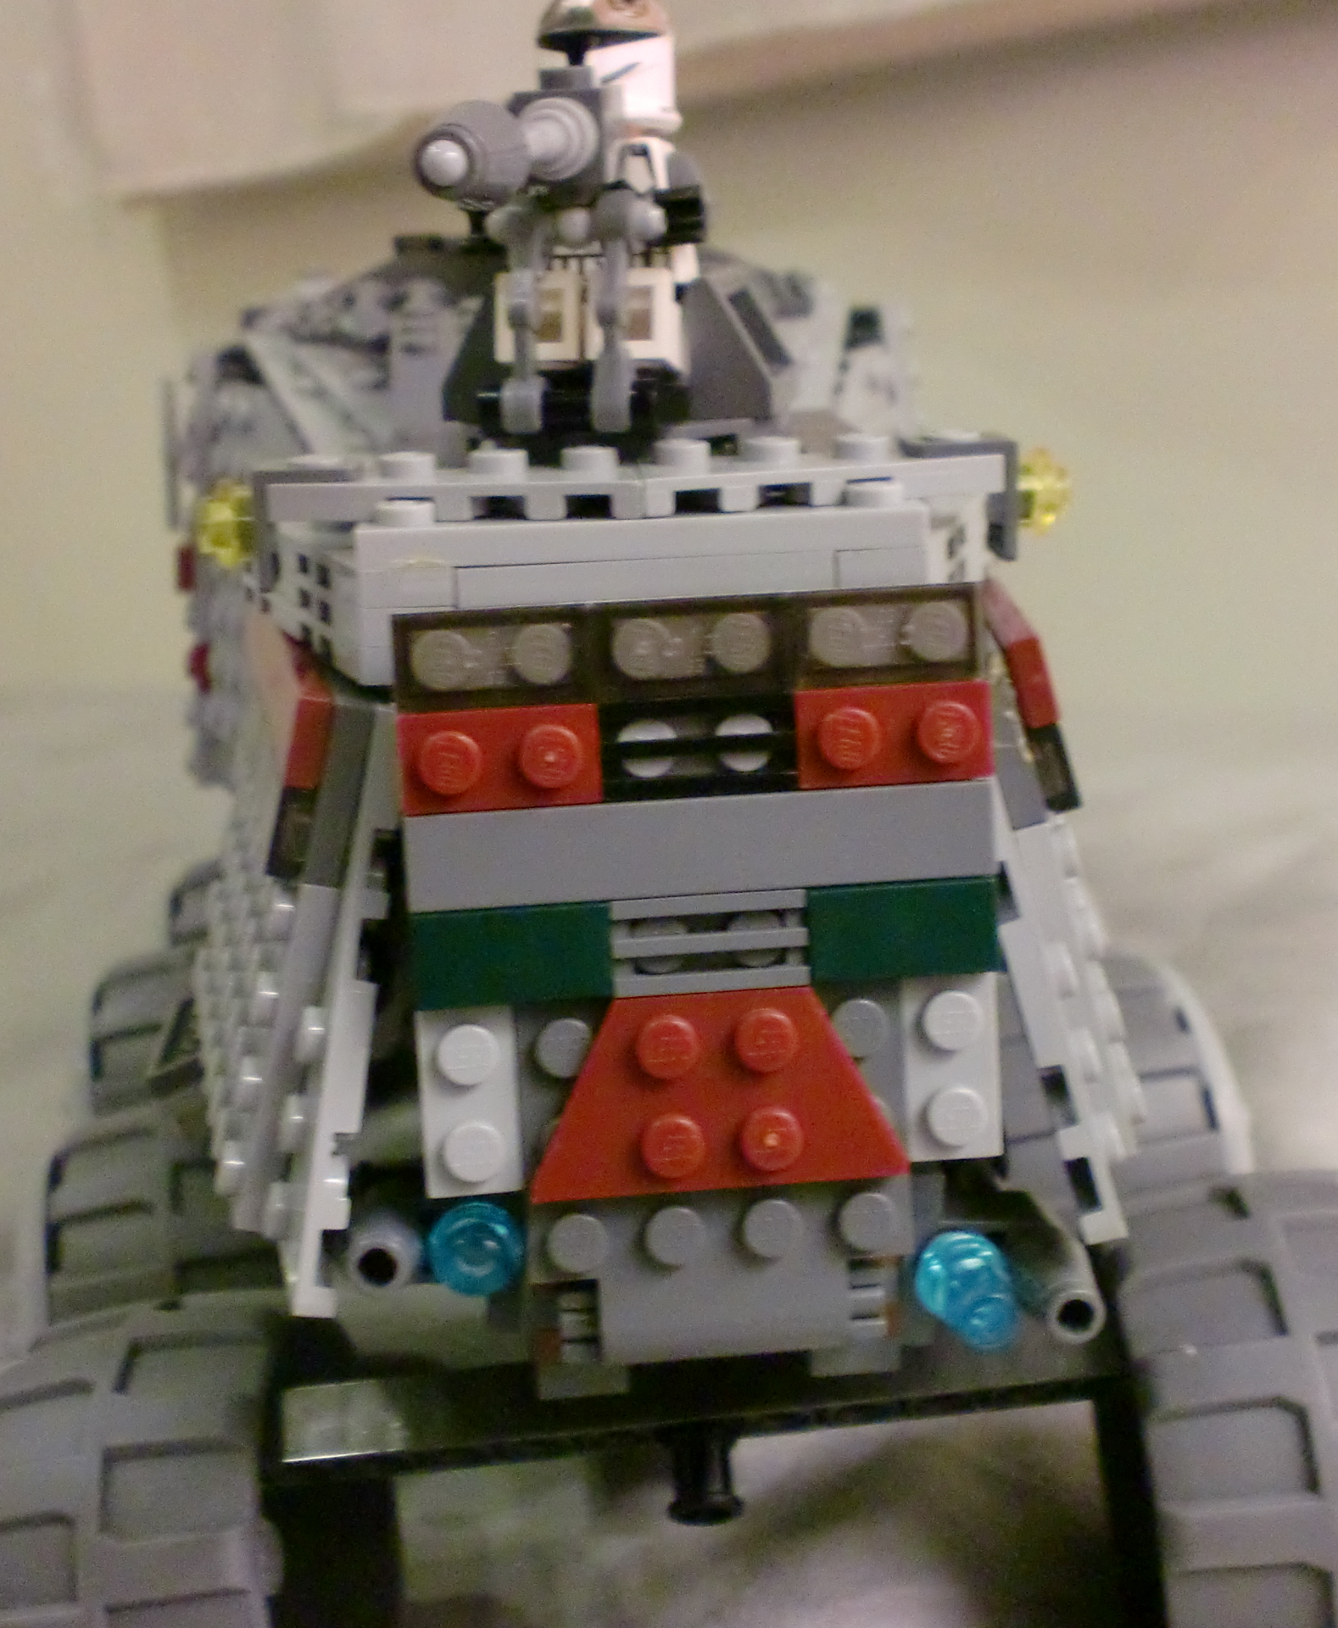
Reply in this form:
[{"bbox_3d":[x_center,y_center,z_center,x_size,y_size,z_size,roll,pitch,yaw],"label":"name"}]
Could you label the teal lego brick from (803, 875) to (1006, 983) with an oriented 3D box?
[{"bbox_3d":[0.019,0.009,0.181,0.016,0.008,0.003,-3,4,-5],"label":"teal lego brick"}]

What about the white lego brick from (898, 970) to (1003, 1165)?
[{"bbox_3d":[0.024,0.021,0.184,0.008,0.016,0.005,-4,7,-4],"label":"white lego brick"}]

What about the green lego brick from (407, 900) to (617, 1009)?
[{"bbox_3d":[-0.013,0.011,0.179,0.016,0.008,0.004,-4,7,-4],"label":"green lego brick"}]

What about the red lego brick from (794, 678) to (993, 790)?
[{"bbox_3d":[0.018,-0.006,0.179,0.016,0.008,0.005,-4,7,-4],"label":"red lego brick"}]

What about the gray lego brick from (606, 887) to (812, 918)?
[{"bbox_3d":[0.003,0.007,0.180,0.016,0.002,0.003,-4,7,-4],"label":"gray lego brick"}]

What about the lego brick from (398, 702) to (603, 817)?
[{"bbox_3d":[-0.013,-0.004,0.177,0.016,0.008,0.005,-4,7,-4],"label":"lego brick"}]

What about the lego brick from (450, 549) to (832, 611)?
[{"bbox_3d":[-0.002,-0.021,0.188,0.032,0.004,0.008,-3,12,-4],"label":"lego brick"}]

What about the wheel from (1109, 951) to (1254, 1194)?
[{"bbox_3d":[0.050,0.047,0.283,0.033,0.053,0.053,-3,12,-4],"label":"wheel"}]

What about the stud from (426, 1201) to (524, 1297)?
[{"bbox_3d":[-0.016,0.036,0.182,0.008,0.008,0.005,-3,-3,-5],"label":"stud"}]

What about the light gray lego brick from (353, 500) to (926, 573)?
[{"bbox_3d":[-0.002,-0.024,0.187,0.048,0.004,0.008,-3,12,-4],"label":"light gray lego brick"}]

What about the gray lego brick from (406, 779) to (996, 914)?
[{"bbox_3d":[0.003,0.003,0.179,0.048,0.008,0.003,-3,4,-5],"label":"gray lego brick"}]

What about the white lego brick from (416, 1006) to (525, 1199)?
[{"bbox_3d":[-0.016,0.023,0.181,0.008,0.016,0.005,-4,7,-4],"label":"white lego brick"}]

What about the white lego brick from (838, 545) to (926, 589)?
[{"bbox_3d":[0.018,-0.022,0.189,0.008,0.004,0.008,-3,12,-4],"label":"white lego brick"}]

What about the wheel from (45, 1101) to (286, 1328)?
[{"bbox_3d":[-0.059,0.064,0.279,0.030,0.054,0.054,-8,15,-7],"label":"wheel"}]

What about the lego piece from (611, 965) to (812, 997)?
[{"bbox_3d":[0.003,0.014,0.181,0.016,0.002,0.003,-4,7,-4],"label":"lego piece"}]

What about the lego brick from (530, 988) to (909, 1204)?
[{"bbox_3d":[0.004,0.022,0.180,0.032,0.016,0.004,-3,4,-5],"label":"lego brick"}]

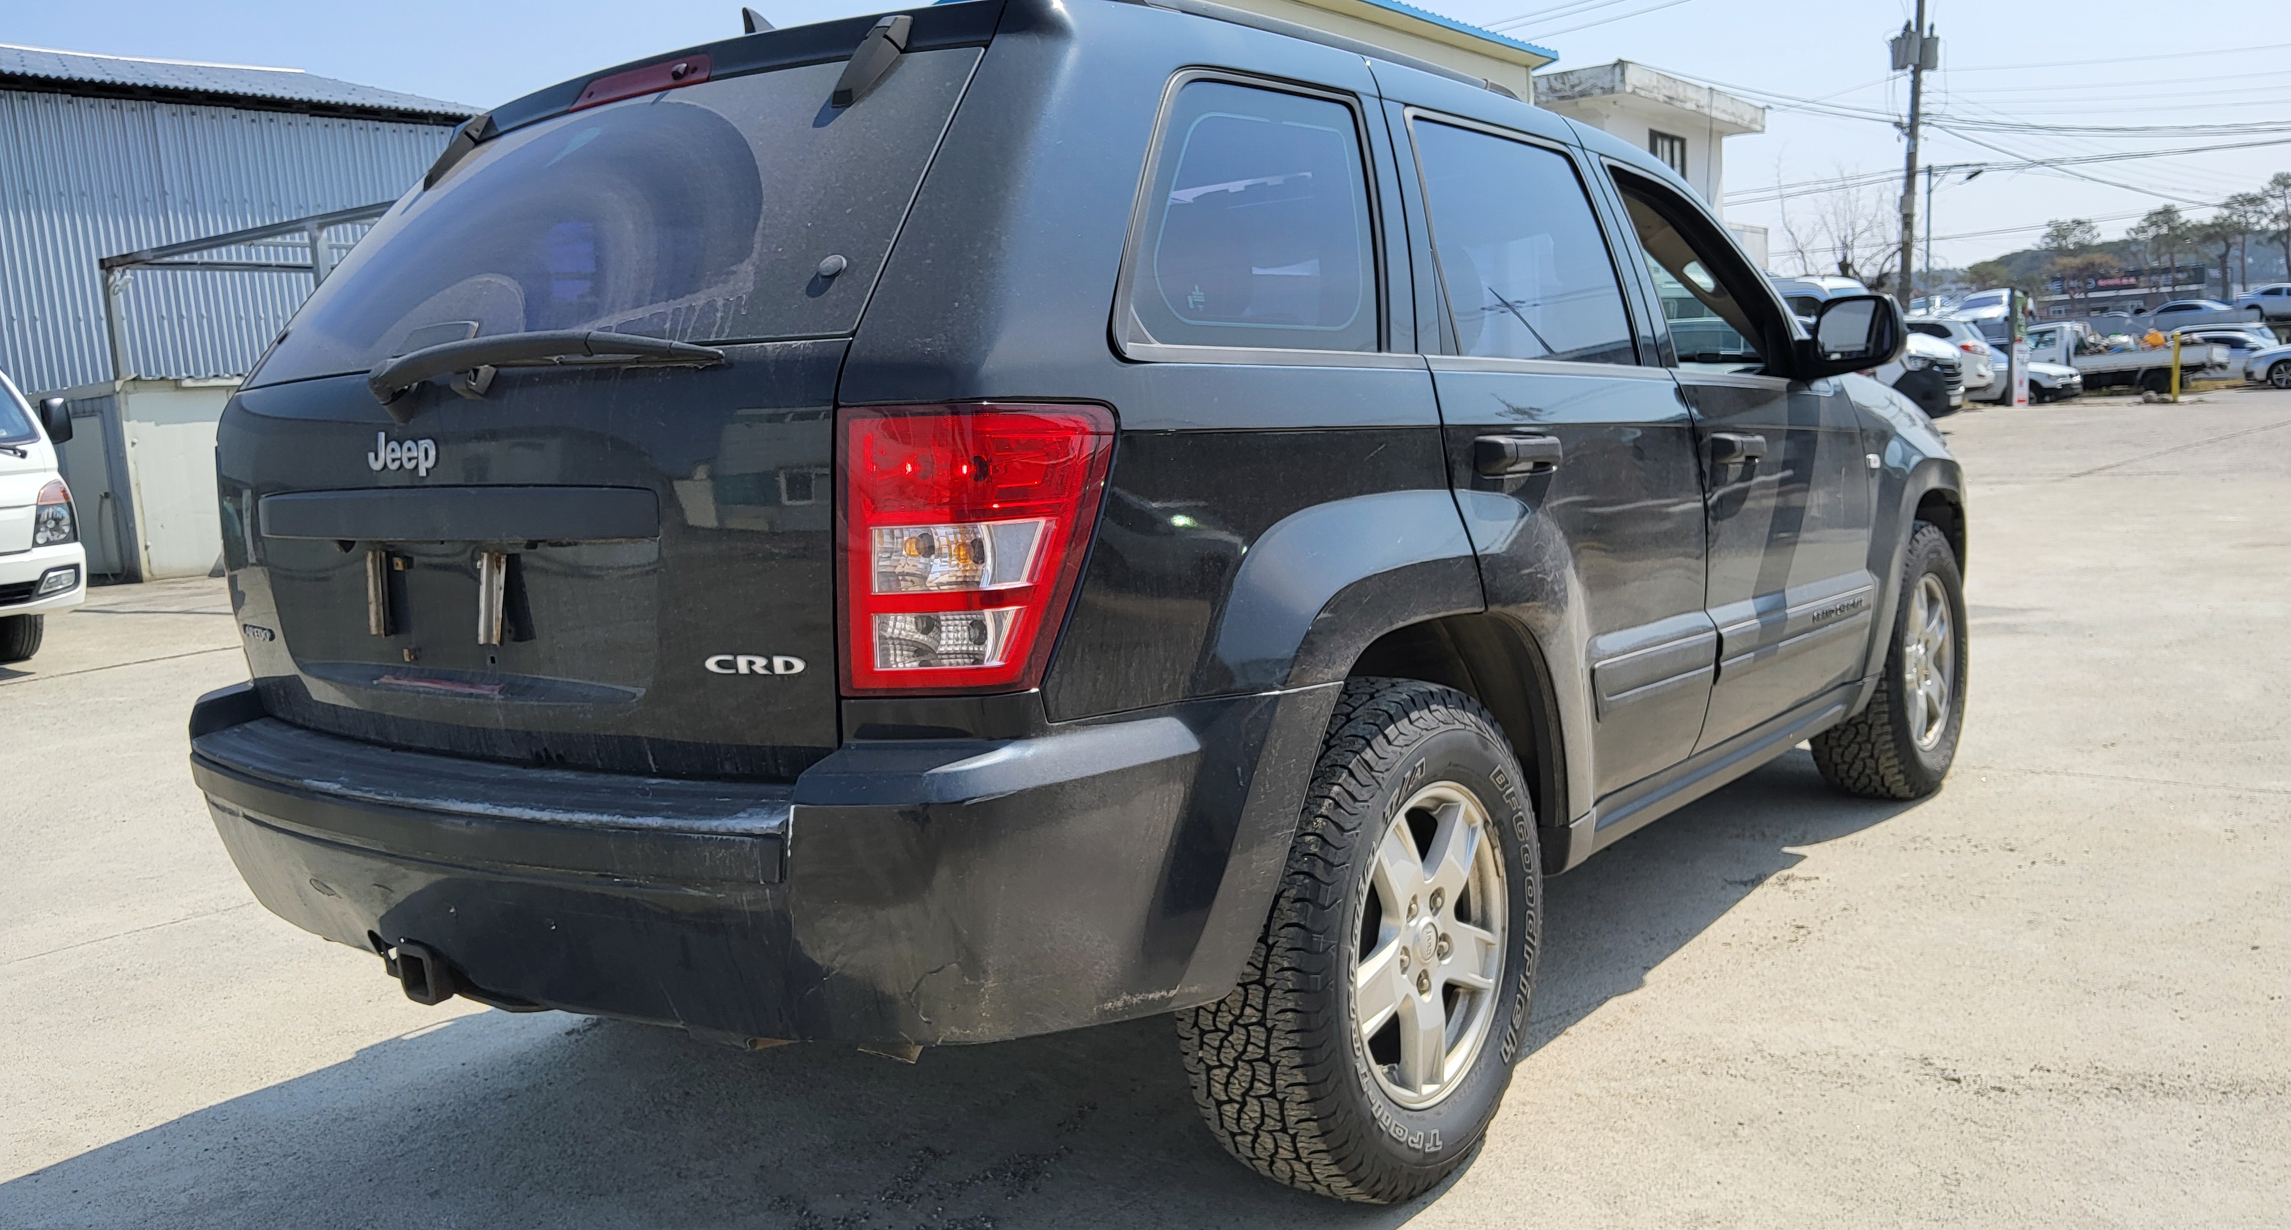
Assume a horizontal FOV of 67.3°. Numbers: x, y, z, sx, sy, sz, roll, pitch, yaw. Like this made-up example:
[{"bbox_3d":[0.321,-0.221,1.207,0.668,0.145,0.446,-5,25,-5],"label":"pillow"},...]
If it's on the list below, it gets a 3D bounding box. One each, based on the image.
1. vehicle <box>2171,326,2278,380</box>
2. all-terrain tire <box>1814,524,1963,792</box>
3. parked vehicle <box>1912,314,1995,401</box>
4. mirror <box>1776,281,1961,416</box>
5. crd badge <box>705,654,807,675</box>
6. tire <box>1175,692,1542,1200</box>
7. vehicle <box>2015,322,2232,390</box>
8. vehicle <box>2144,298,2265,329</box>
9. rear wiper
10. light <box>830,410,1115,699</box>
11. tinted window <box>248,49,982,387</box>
[{"bbox_3d":[28.154,-6.787,45.000,4.500,1.580,1.820,6,11,38],"label":"vehicle"},{"bbox_3d":[2.015,0.121,4.662,0.250,0.745,0.745,3,9,40],"label":"all-terrain tire"},{"bbox_3d":[13.680,-4.720,32.900,4.650,1.700,1.870,3,10,39],"label":"parked vehicle"},{"bbox_3d":[1.472,-0.583,3.590,0.225,0.172,0.140,7,11,42],"label":"mirror"},{"bbox_3d":[-0.427,0.055,1.876,0.140,0.025,0.010,3,9,26],"label":"crd badge"},{"bbox_3d":[0.340,0.470,2.561,0.250,0.748,0.748,5,11,38],"label":"tire"},{"bbox_3d":[26.077,-6.866,46.000,5.200,2.020,1.750,3,10,39],"label":"vehicle"},{"bbox_3d":[42.870,-12.259,71.000,4.800,1.460,1.830,5,11,45],"label":"vehicle"},{"bbox_3d":[-0.696,-0.267,1.956,0.560,0.102,0.090,4,10,31],"label":"rear wiper"},{"bbox_3d":[-0.173,-0.071,1.836,0.208,0.310,0.230,3,9,28],"label":"light"},{"bbox_3d":[-0.781,-0.506,2.266,1.330,0.500,0.100,3,-32,37],"label":"tinted window"}]

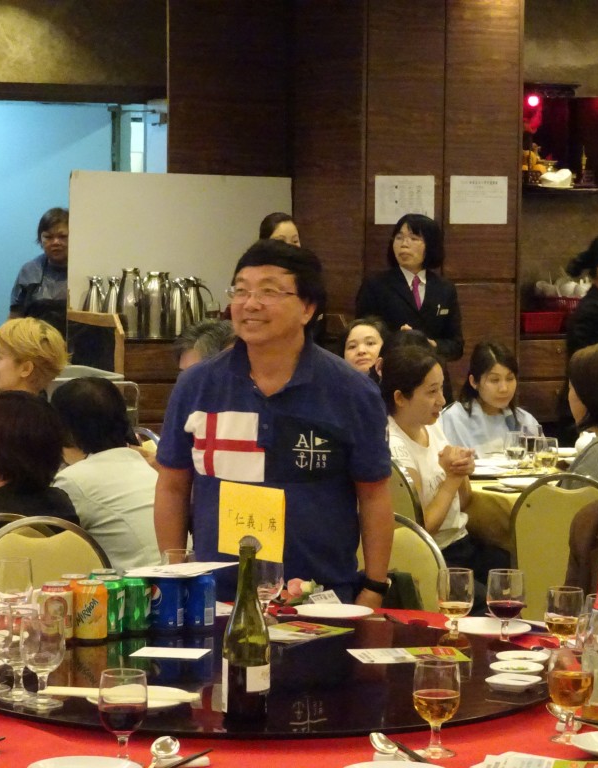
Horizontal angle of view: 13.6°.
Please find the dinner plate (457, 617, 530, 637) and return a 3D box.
[{"bbox_3d":[0.397,0.517,5.271,0.185,0.021,0.185,0,4,0],"label":"dinner plate"}]

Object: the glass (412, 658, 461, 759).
[{"bbox_3d":[0.235,0.553,4.268,0.079,0.156,0.079,1,4,0],"label":"glass"}]

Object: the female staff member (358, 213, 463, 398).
[{"bbox_3d":[0.449,0.115,10.333,0.450,1.620,0.310,0,4,-7],"label":"female staff member"}]

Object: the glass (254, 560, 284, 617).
[{"bbox_3d":[-0.071,0.442,5.329,0.076,0.151,0.076,0,4,0],"label":"glass"}]

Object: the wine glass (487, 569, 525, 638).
[{"bbox_3d":[0.421,0.458,5.113,0.076,0.151,0.076,0,4,0],"label":"wine glass"}]

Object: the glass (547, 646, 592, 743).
[{"bbox_3d":[0.473,0.543,4.372,0.080,0.155,0.080,0,5,0],"label":"glass"}]

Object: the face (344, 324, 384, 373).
[{"bbox_3d":[0.231,-0.131,9.000,0.150,0.190,0.160,-6,1,10],"label":"face"}]

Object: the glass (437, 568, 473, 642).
[{"bbox_3d":[0.323,0.460,5.185,0.077,0.150,0.077,0,4,0],"label":"glass"}]

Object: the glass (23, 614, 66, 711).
[{"bbox_3d":[-0.453,0.492,4.459,0.079,0.156,0.079,1,4,0],"label":"glass"}]

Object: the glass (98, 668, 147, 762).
[{"bbox_3d":[-0.291,0.554,4.174,0.080,0.155,0.080,0,5,0],"label":"glass"}]

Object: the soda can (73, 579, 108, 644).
[{"bbox_3d":[-0.417,0.456,5.044,0.066,0.117,0.066,0,5,0],"label":"soda can"}]

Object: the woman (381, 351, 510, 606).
[{"bbox_3d":[0.455,0.512,7.300,0.650,1.230,0.450,3,5,29],"label":"woman"}]

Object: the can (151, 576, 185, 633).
[{"bbox_3d":[-0.267,0.449,5.146,0.066,0.117,0.066,0,5,0],"label":"can"}]

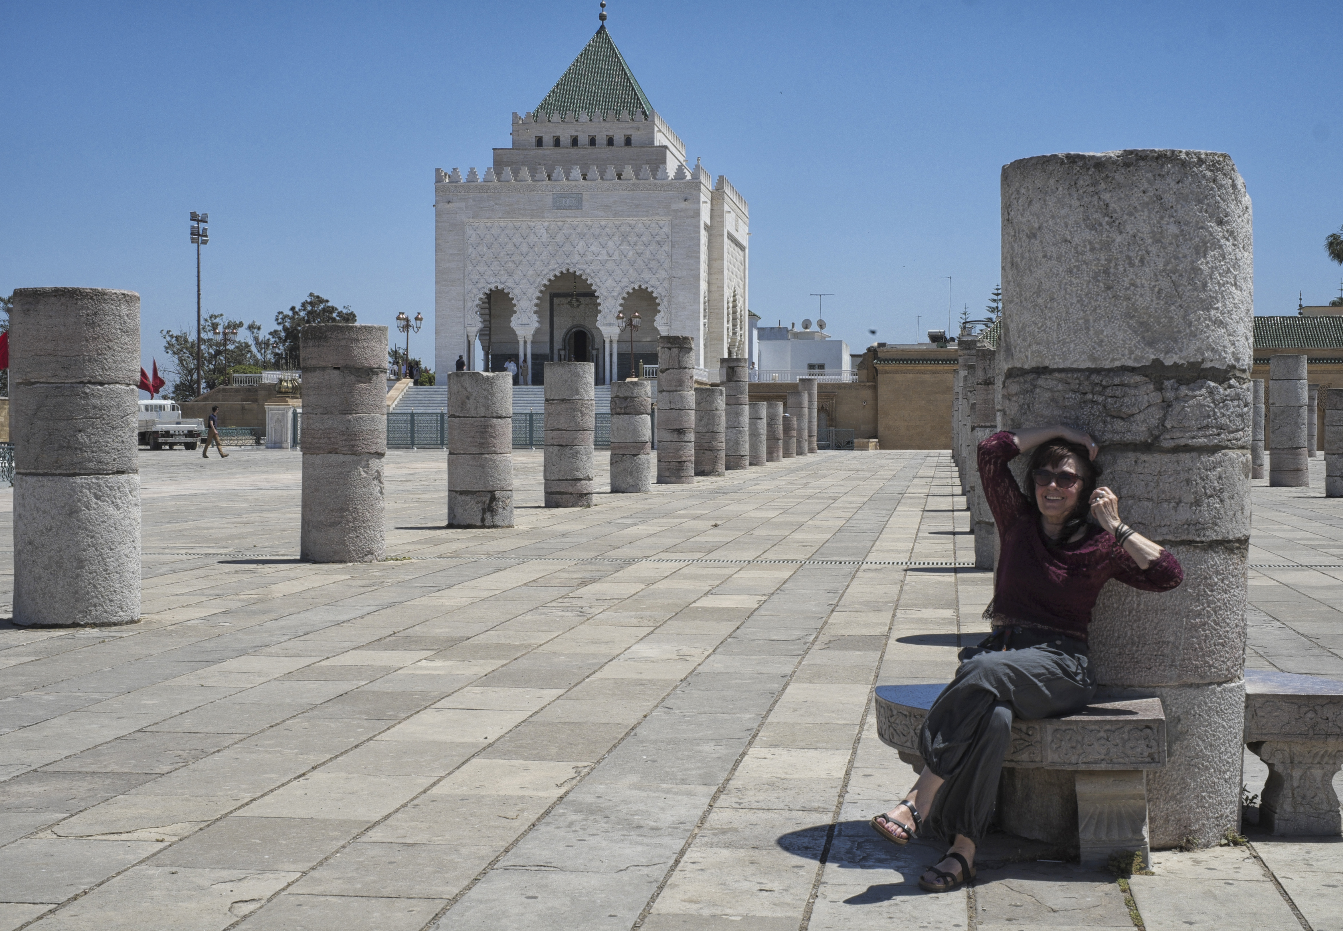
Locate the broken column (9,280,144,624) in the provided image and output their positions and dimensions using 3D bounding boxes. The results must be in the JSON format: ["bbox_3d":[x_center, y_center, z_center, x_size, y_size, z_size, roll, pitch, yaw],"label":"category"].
[{"bbox_3d":[-3.838,-0.059,13.249,0.787,2.123,0.787,0,1,-16],"label":"broken column"}]

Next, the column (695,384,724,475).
[{"bbox_3d":[0.869,-0.773,47.758,0.761,2.040,0.761,0,1,1],"label":"column"}]

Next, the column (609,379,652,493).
[{"bbox_3d":[-0.735,-0.524,37.011,0.727,2.021,0.727,0,1,8],"label":"column"}]

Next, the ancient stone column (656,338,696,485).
[{"bbox_3d":[0.093,-1.130,42.099,0.768,3.002,0.768,0,1,0],"label":"ancient stone column"}]

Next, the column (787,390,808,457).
[{"bbox_3d":[4.709,-1.561,76.549,0.742,2.353,0.742,0,1,4],"label":"column"}]

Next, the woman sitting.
[{"bbox_3d":[1.051,0.520,5.882,0.750,1.271,0.838,1,1,22],"label":"woman sitting"}]

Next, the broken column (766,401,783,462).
[{"bbox_3d":[3.174,-1.061,64.862,0.722,1.866,0.722,0,1,3],"label":"broken column"}]

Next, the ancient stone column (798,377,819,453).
[{"bbox_3d":[5.475,-1.969,82.056,0.722,2.928,0.722,0,1,4],"label":"ancient stone column"}]

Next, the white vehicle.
[{"bbox_3d":[-22.904,-1.831,92.442,2.250,2.230,5.800,-1,1,-28],"label":"white vehicle"}]

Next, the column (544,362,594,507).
[{"bbox_3d":[-1.532,-0.457,30.792,0.751,2.152,0.751,0,1,8],"label":"column"}]

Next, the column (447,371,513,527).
[{"bbox_3d":[-2.315,-0.191,24.928,0.780,1.875,0.780,0,1,-5],"label":"column"}]

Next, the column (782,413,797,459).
[{"bbox_3d":[3.998,-1.000,71.768,0.753,1.502,0.753,0,1,8],"label":"column"}]

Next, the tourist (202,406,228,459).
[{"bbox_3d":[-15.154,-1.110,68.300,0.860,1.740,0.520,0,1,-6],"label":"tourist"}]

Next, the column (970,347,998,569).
[{"bbox_3d":[3.057,-0.067,18.215,0.740,1.926,0.740,0,1,8],"label":"column"}]

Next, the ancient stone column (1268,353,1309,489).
[{"bbox_3d":[12.065,-0.867,40.141,0.735,2.547,0.735,0,1,17],"label":"ancient stone column"}]

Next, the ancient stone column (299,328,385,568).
[{"bbox_3d":[-3.017,-0.204,18.929,0.770,2.147,0.770,0,1,8],"label":"ancient stone column"}]

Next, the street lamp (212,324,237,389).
[{"bbox_3d":[-27.749,-6.714,128.000,1.450,3.554,1.450,0,1,-8],"label":"street lamp"}]

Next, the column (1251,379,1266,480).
[{"bbox_3d":[12.802,-0.805,45.664,0.722,2.182,0.722,0,1,16],"label":"column"}]

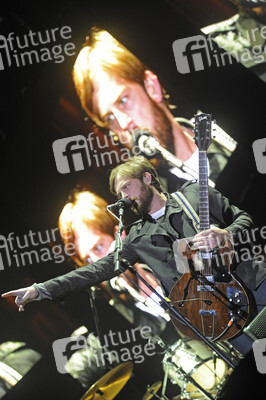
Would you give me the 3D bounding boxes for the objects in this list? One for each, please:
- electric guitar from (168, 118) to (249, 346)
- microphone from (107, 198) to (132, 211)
[{"bbox_3d":[0.350,0.123,6.850,0.080,0.410,1.040,-6,-85,-59],"label":"electric guitar"},{"bbox_3d":[-0.063,0.023,6.850,0.165,0.051,0.051,-9,-39,-53],"label":"microphone"}]

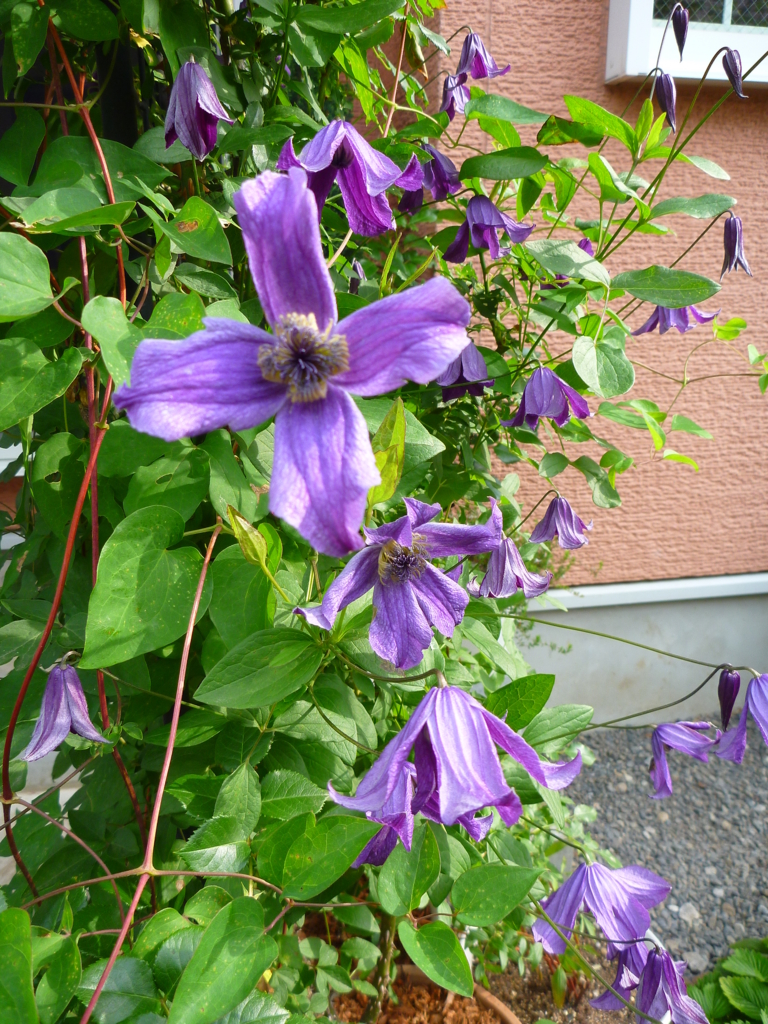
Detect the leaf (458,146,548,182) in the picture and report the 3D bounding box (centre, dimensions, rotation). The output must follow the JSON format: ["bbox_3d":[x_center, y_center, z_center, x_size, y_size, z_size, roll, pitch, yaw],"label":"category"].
[{"bbox_3d":[0.091,-0.265,0.630,0.067,0.034,0.012,-8,-23,4],"label":"leaf"}]

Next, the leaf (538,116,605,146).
[{"bbox_3d":[0.166,-0.341,0.740,0.059,0.032,0.030,0,-11,0],"label":"leaf"}]

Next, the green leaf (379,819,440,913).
[{"bbox_3d":[0.017,0.221,0.520,0.038,0.012,0.064,6,54,12],"label":"green leaf"}]

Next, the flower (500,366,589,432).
[{"bbox_3d":[0.122,-0.085,0.620,0.065,0.045,0.058,0,14,0],"label":"flower"}]

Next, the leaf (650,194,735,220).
[{"bbox_3d":[0.246,-0.243,0.660,0.067,0.012,0.032,-12,43,3],"label":"leaf"}]

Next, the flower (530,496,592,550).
[{"bbox_3d":[0.167,0.011,0.780,0.058,0.051,0.052,0,14,0],"label":"flower"}]

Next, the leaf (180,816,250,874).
[{"bbox_3d":[-0.115,0.225,0.560,0.050,0.039,0.022,-2,-23,-7],"label":"leaf"}]

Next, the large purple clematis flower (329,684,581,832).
[{"bbox_3d":[0.032,0.111,0.375,0.107,0.052,0.090,-1,13,0],"label":"large purple clematis flower"}]

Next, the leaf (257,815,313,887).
[{"bbox_3d":[-0.052,0.184,0.450,0.034,0.012,0.050,19,48,12],"label":"leaf"}]

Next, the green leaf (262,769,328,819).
[{"bbox_3d":[-0.064,0.195,0.570,0.051,0.037,0.020,-2,-20,-7],"label":"green leaf"}]

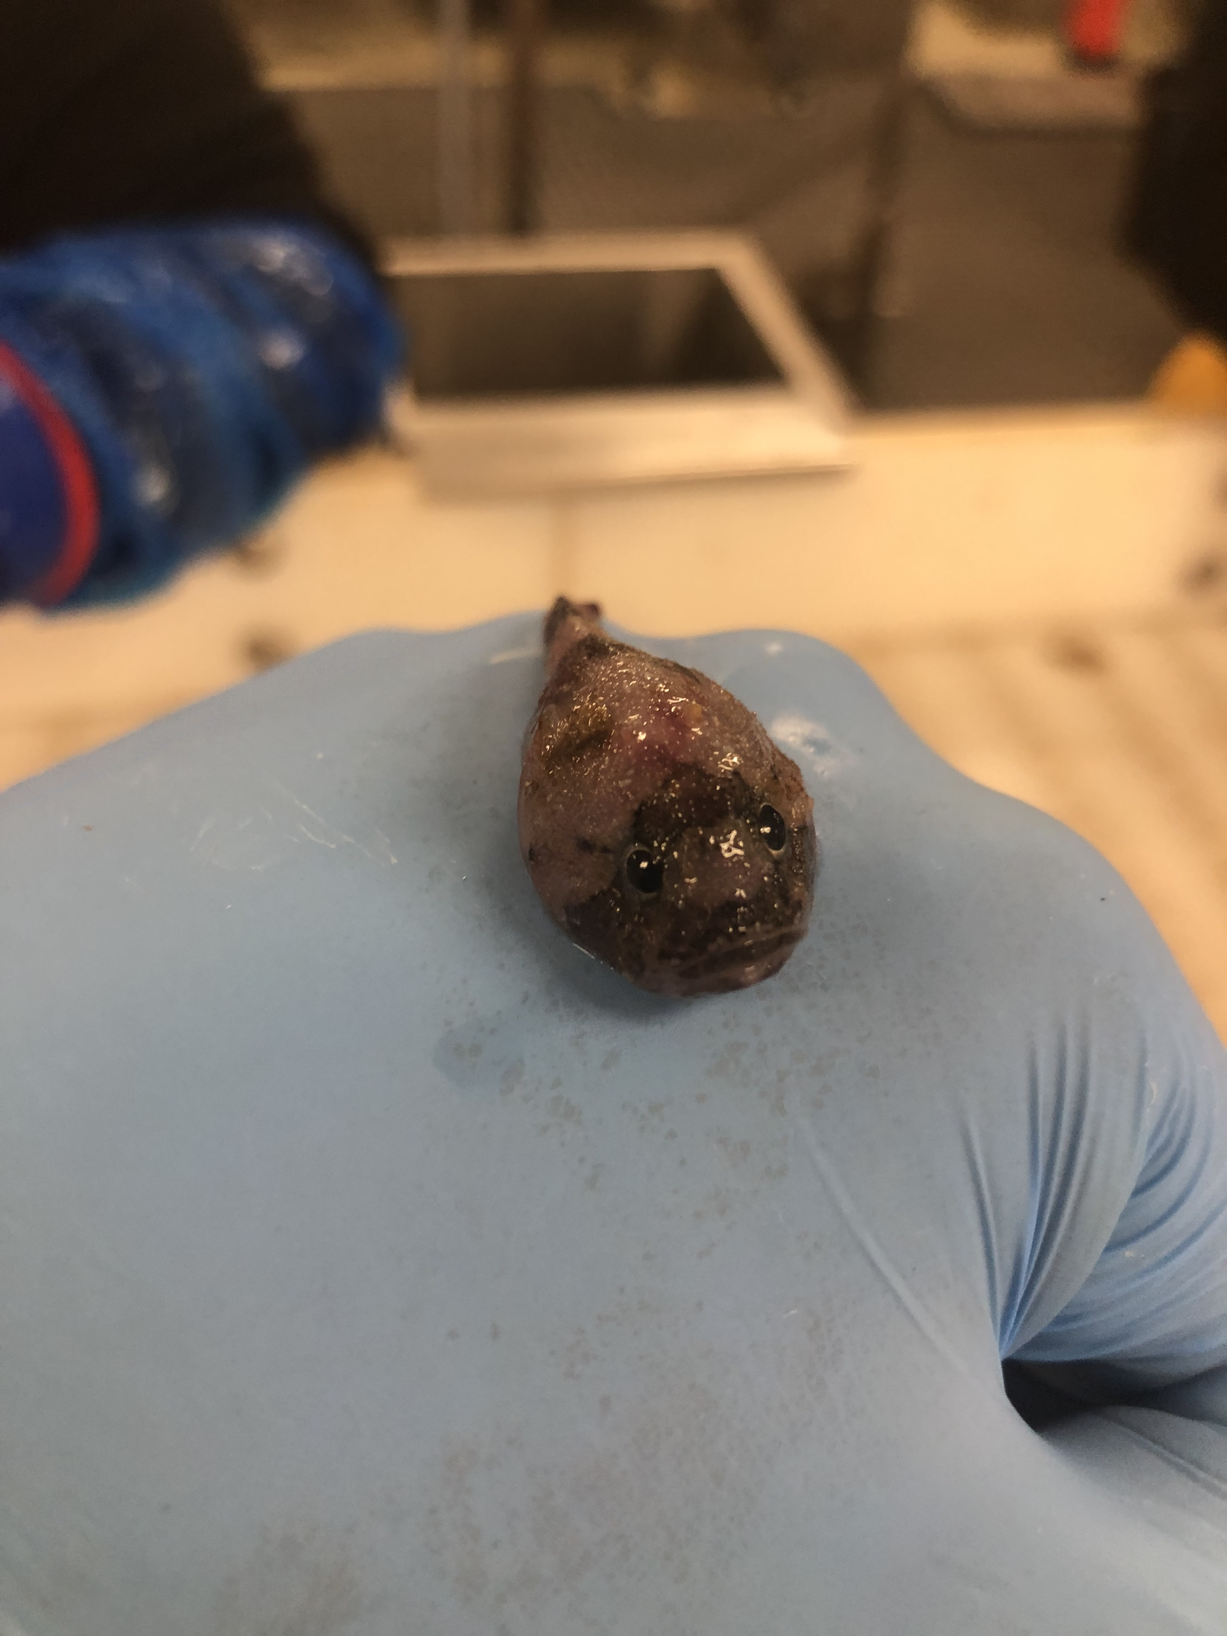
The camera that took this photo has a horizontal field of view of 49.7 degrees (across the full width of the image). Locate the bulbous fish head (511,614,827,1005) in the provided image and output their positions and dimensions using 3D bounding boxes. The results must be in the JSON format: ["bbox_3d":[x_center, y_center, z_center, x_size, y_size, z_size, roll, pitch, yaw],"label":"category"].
[{"bbox_3d":[0.001,-0.004,0.097,0.018,0.016,0.043,-19,38,-8],"label":"bulbous fish head"}]

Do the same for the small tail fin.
[{"bbox_3d":[-0.003,-0.015,0.109,0.004,0.005,0.009,-19,38,-8],"label":"small tail fin"}]

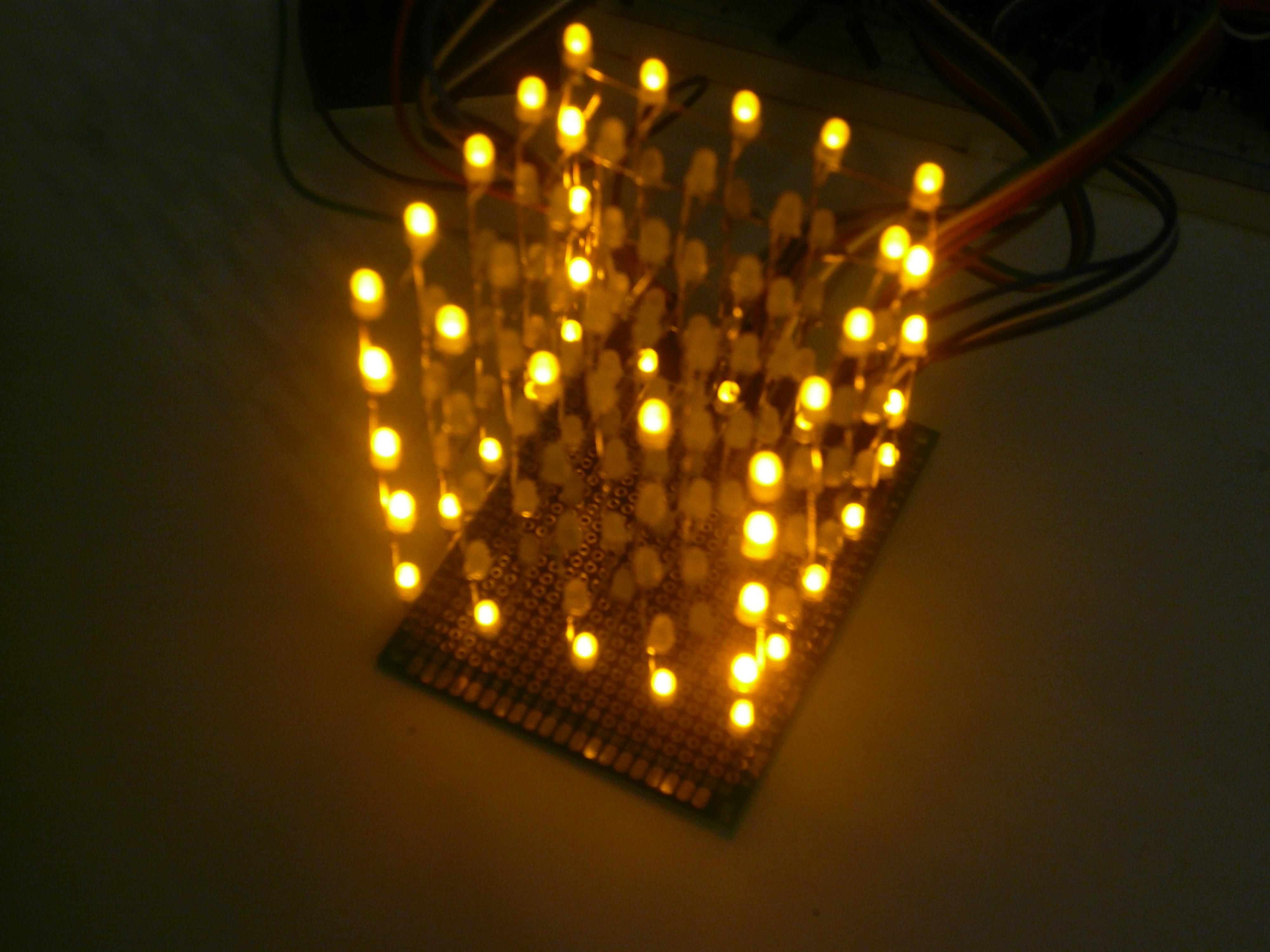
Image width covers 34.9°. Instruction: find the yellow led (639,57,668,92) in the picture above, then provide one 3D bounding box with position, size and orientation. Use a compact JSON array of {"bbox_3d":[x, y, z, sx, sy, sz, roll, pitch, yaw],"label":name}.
[{"bbox_3d":[0.003,-0.053,0.271,0.004,0.005,0.004,0,55,0],"label":"yellow led"}]

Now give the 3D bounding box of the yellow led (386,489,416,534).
[{"bbox_3d":[-0.033,0.005,0.285,0.004,0.005,0.004,0,54,0],"label":"yellow led"}]

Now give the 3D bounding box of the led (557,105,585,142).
[{"bbox_3d":[-0.009,-0.050,0.288,0.004,0.005,0.004,0,55,0],"label":"led"}]

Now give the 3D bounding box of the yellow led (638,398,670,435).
[{"bbox_3d":[0.002,-0.006,0.238,0.004,0.005,0.004,0,55,0],"label":"yellow led"}]

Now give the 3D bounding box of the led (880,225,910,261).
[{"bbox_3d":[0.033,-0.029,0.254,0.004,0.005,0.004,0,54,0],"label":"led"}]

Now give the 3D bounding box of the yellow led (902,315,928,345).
[{"bbox_3d":[0.040,-0.020,0.286,0.004,0.005,0.004,0,55,0],"label":"yellow led"}]

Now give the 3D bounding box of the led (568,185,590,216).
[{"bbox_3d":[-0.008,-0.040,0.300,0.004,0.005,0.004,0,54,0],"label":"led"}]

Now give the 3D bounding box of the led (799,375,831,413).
[{"bbox_3d":[0.022,-0.009,0.241,0.004,0.005,0.004,0,55,0],"label":"led"}]

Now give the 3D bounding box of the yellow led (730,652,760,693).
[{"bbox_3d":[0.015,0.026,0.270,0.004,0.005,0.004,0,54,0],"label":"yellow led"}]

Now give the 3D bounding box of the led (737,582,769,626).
[{"bbox_3d":[0.015,0.016,0.258,0.004,0.005,0.004,0,54,0],"label":"led"}]

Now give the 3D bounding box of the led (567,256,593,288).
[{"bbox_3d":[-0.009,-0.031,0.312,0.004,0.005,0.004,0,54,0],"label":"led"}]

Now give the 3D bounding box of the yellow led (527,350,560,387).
[{"bbox_3d":[-0.011,-0.012,0.242,0.004,0.005,0.004,0,54,0],"label":"yellow led"}]

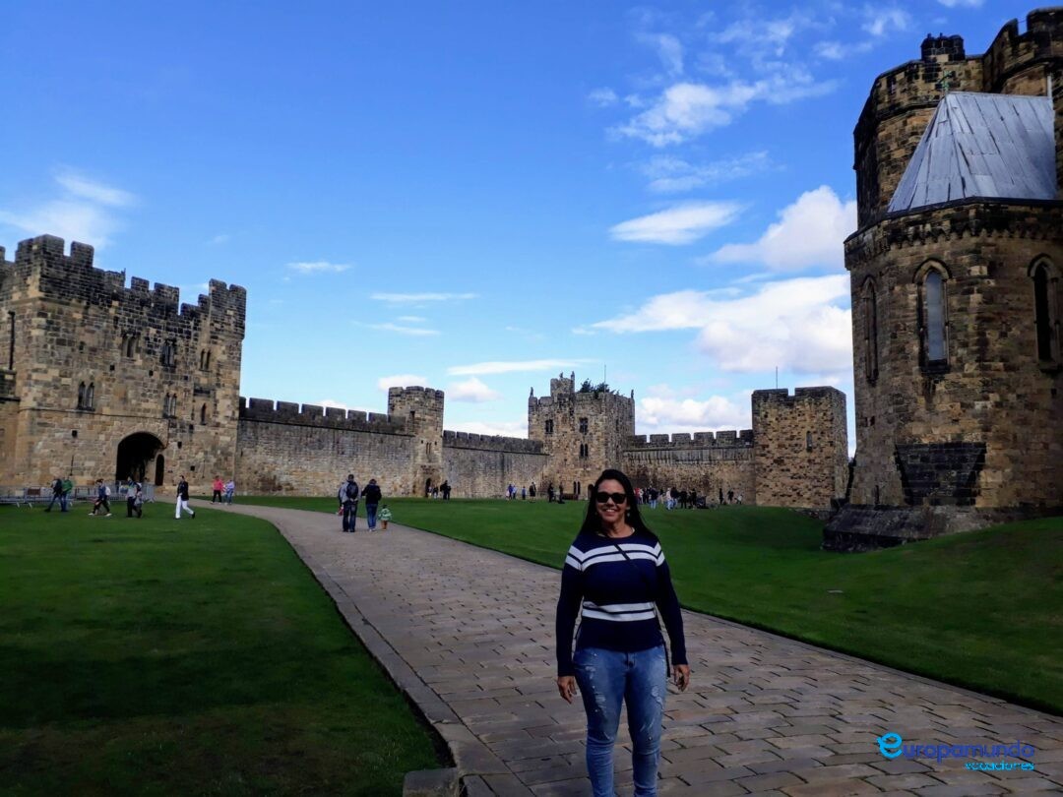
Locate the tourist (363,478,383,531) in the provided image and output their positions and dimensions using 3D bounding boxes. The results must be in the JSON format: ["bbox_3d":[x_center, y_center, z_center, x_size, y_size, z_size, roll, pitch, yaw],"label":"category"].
[{"bbox_3d":[-4.965,3.332,25.800,0.580,1.630,0.380,2,-6,-13],"label":"tourist"}]

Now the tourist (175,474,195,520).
[{"bbox_3d":[-13.474,3.853,32.200,0.700,1.700,0.500,2,-6,-17],"label":"tourist"}]

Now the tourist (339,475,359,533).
[{"bbox_3d":[-5.681,3.277,25.800,0.600,1.780,0.420,2,-7,-18],"label":"tourist"}]

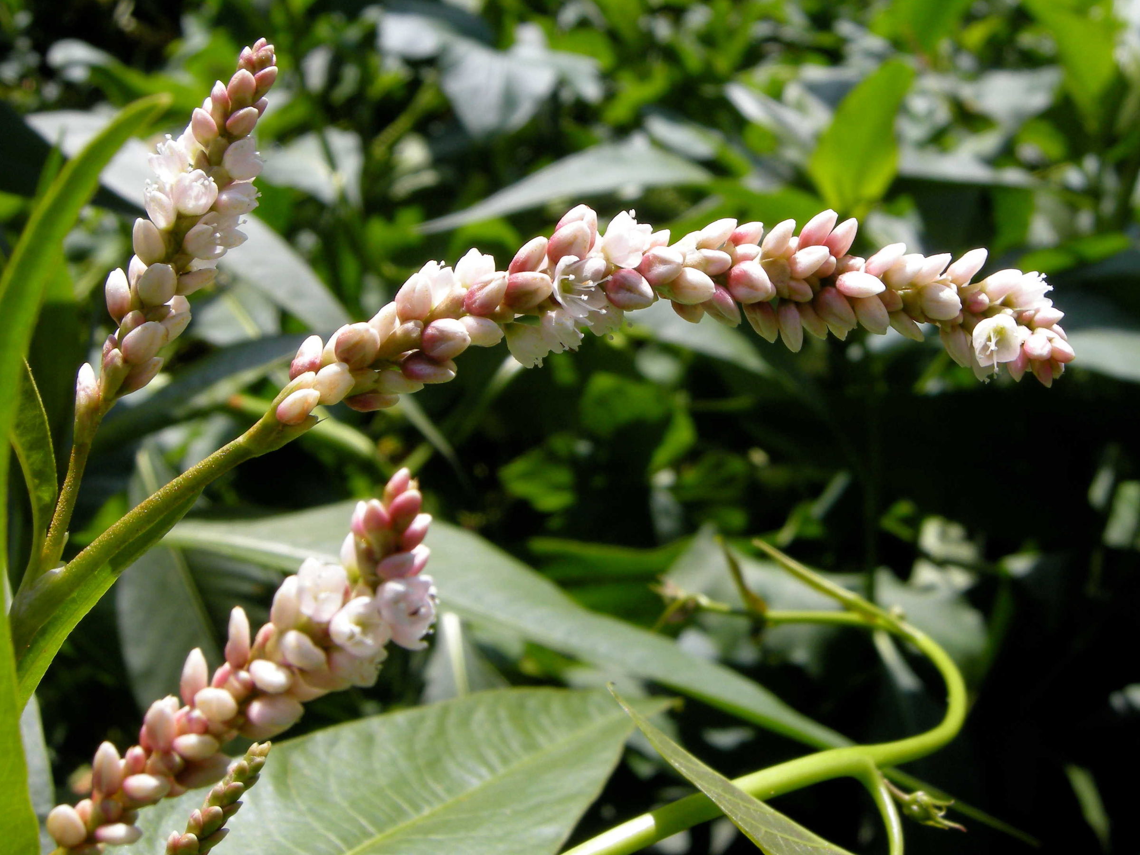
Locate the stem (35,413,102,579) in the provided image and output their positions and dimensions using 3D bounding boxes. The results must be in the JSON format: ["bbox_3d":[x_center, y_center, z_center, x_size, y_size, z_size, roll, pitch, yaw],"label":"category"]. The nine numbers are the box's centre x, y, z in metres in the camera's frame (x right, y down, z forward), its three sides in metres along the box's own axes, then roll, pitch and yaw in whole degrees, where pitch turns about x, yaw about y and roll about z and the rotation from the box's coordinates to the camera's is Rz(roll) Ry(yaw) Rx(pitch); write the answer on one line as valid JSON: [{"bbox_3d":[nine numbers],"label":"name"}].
[{"bbox_3d":[-0.044,0.006,0.100,0.002,0.015,0.002,14,0,0],"label":"stem"}]

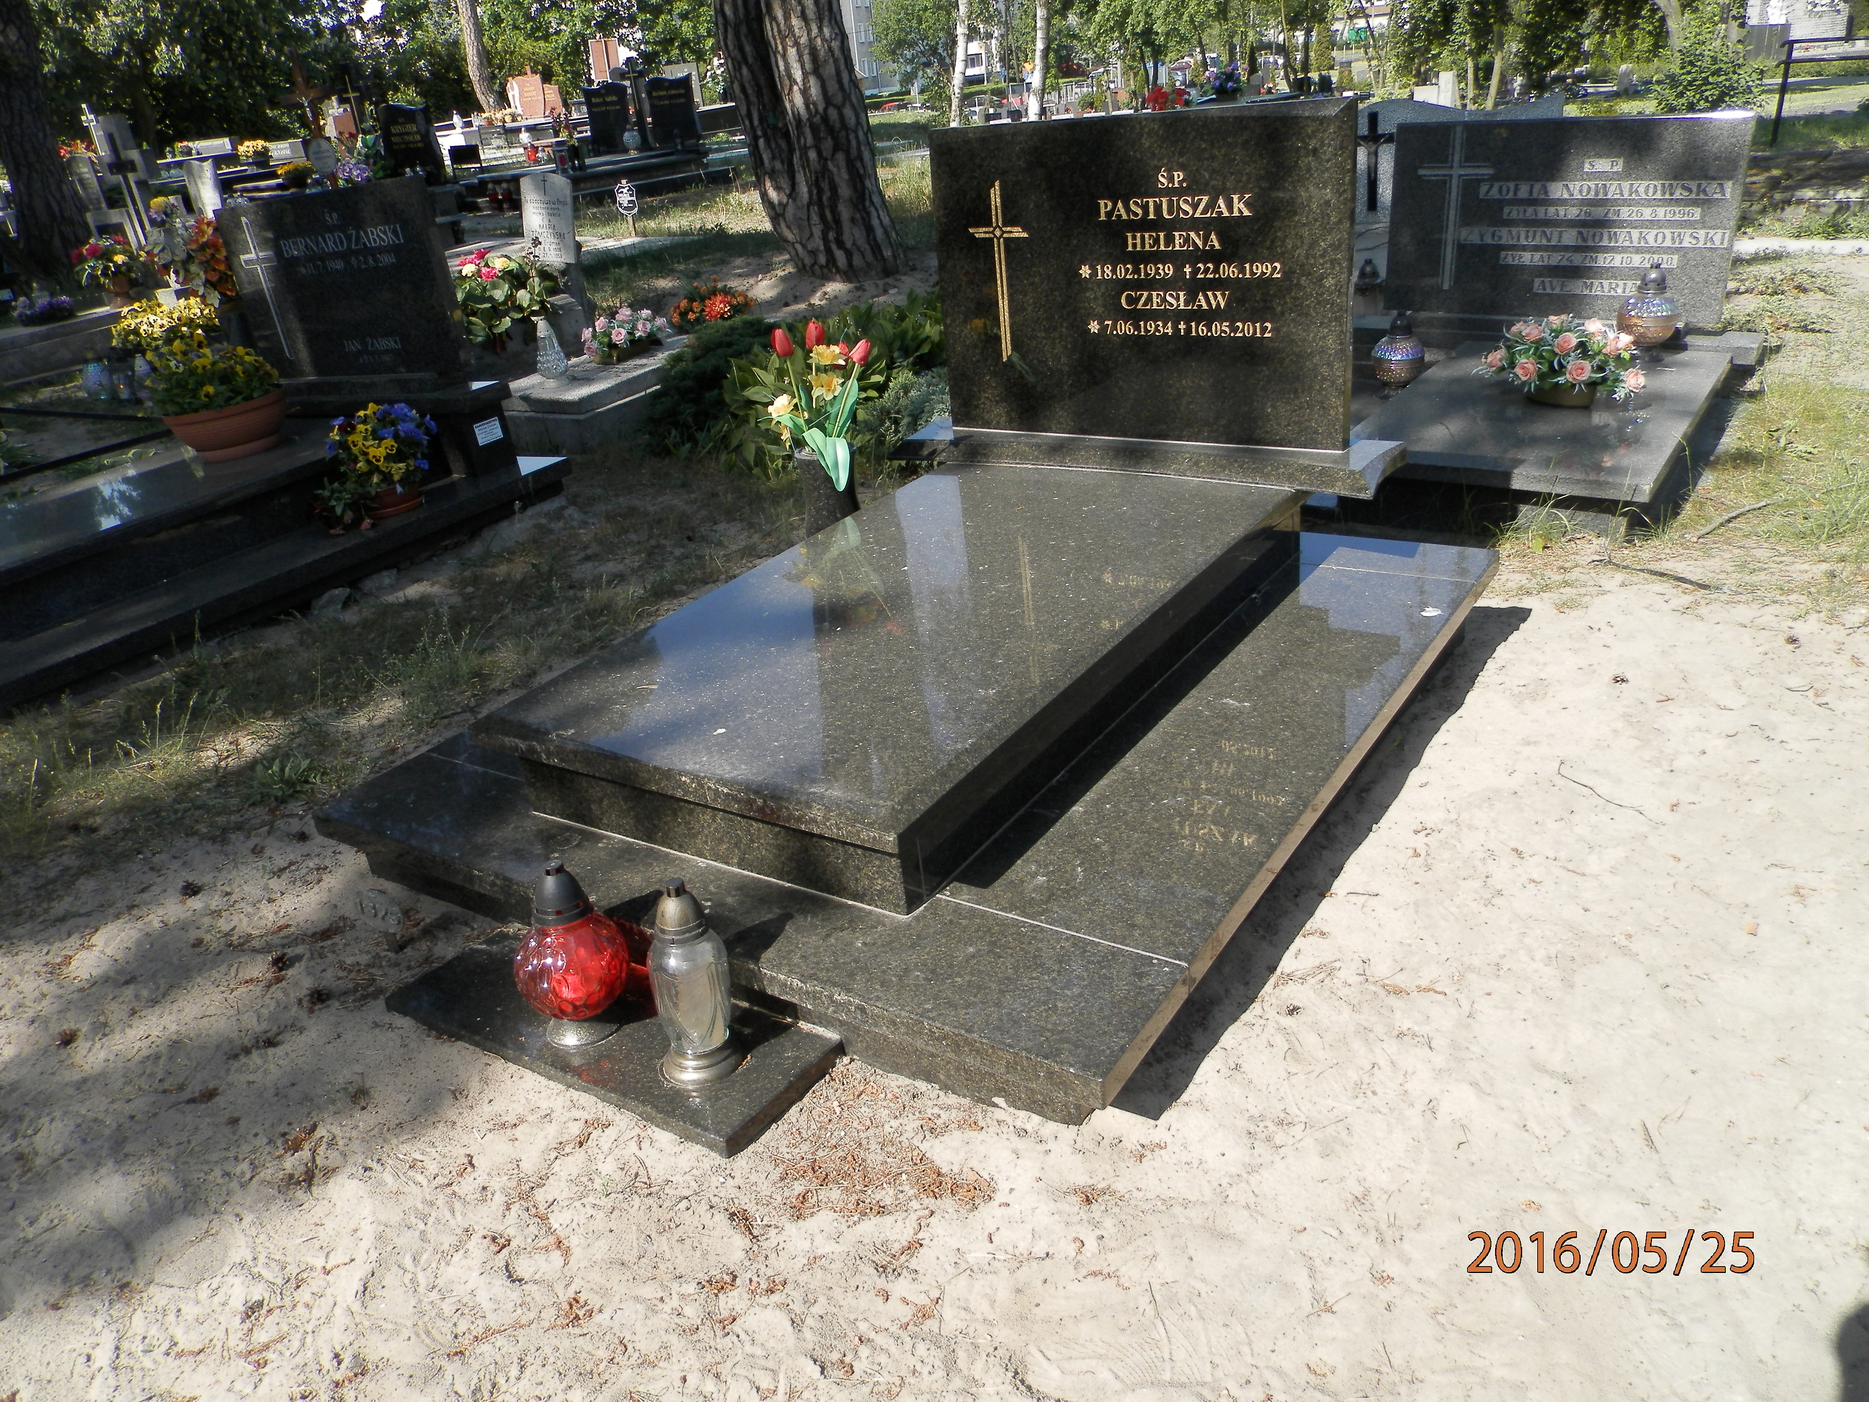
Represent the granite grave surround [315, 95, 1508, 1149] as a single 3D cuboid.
[{"bbox_3d":[-0.027,-0.451,2.584,1.650,1.129,2.353,11,29,32],"label":"granite grave surround"}]

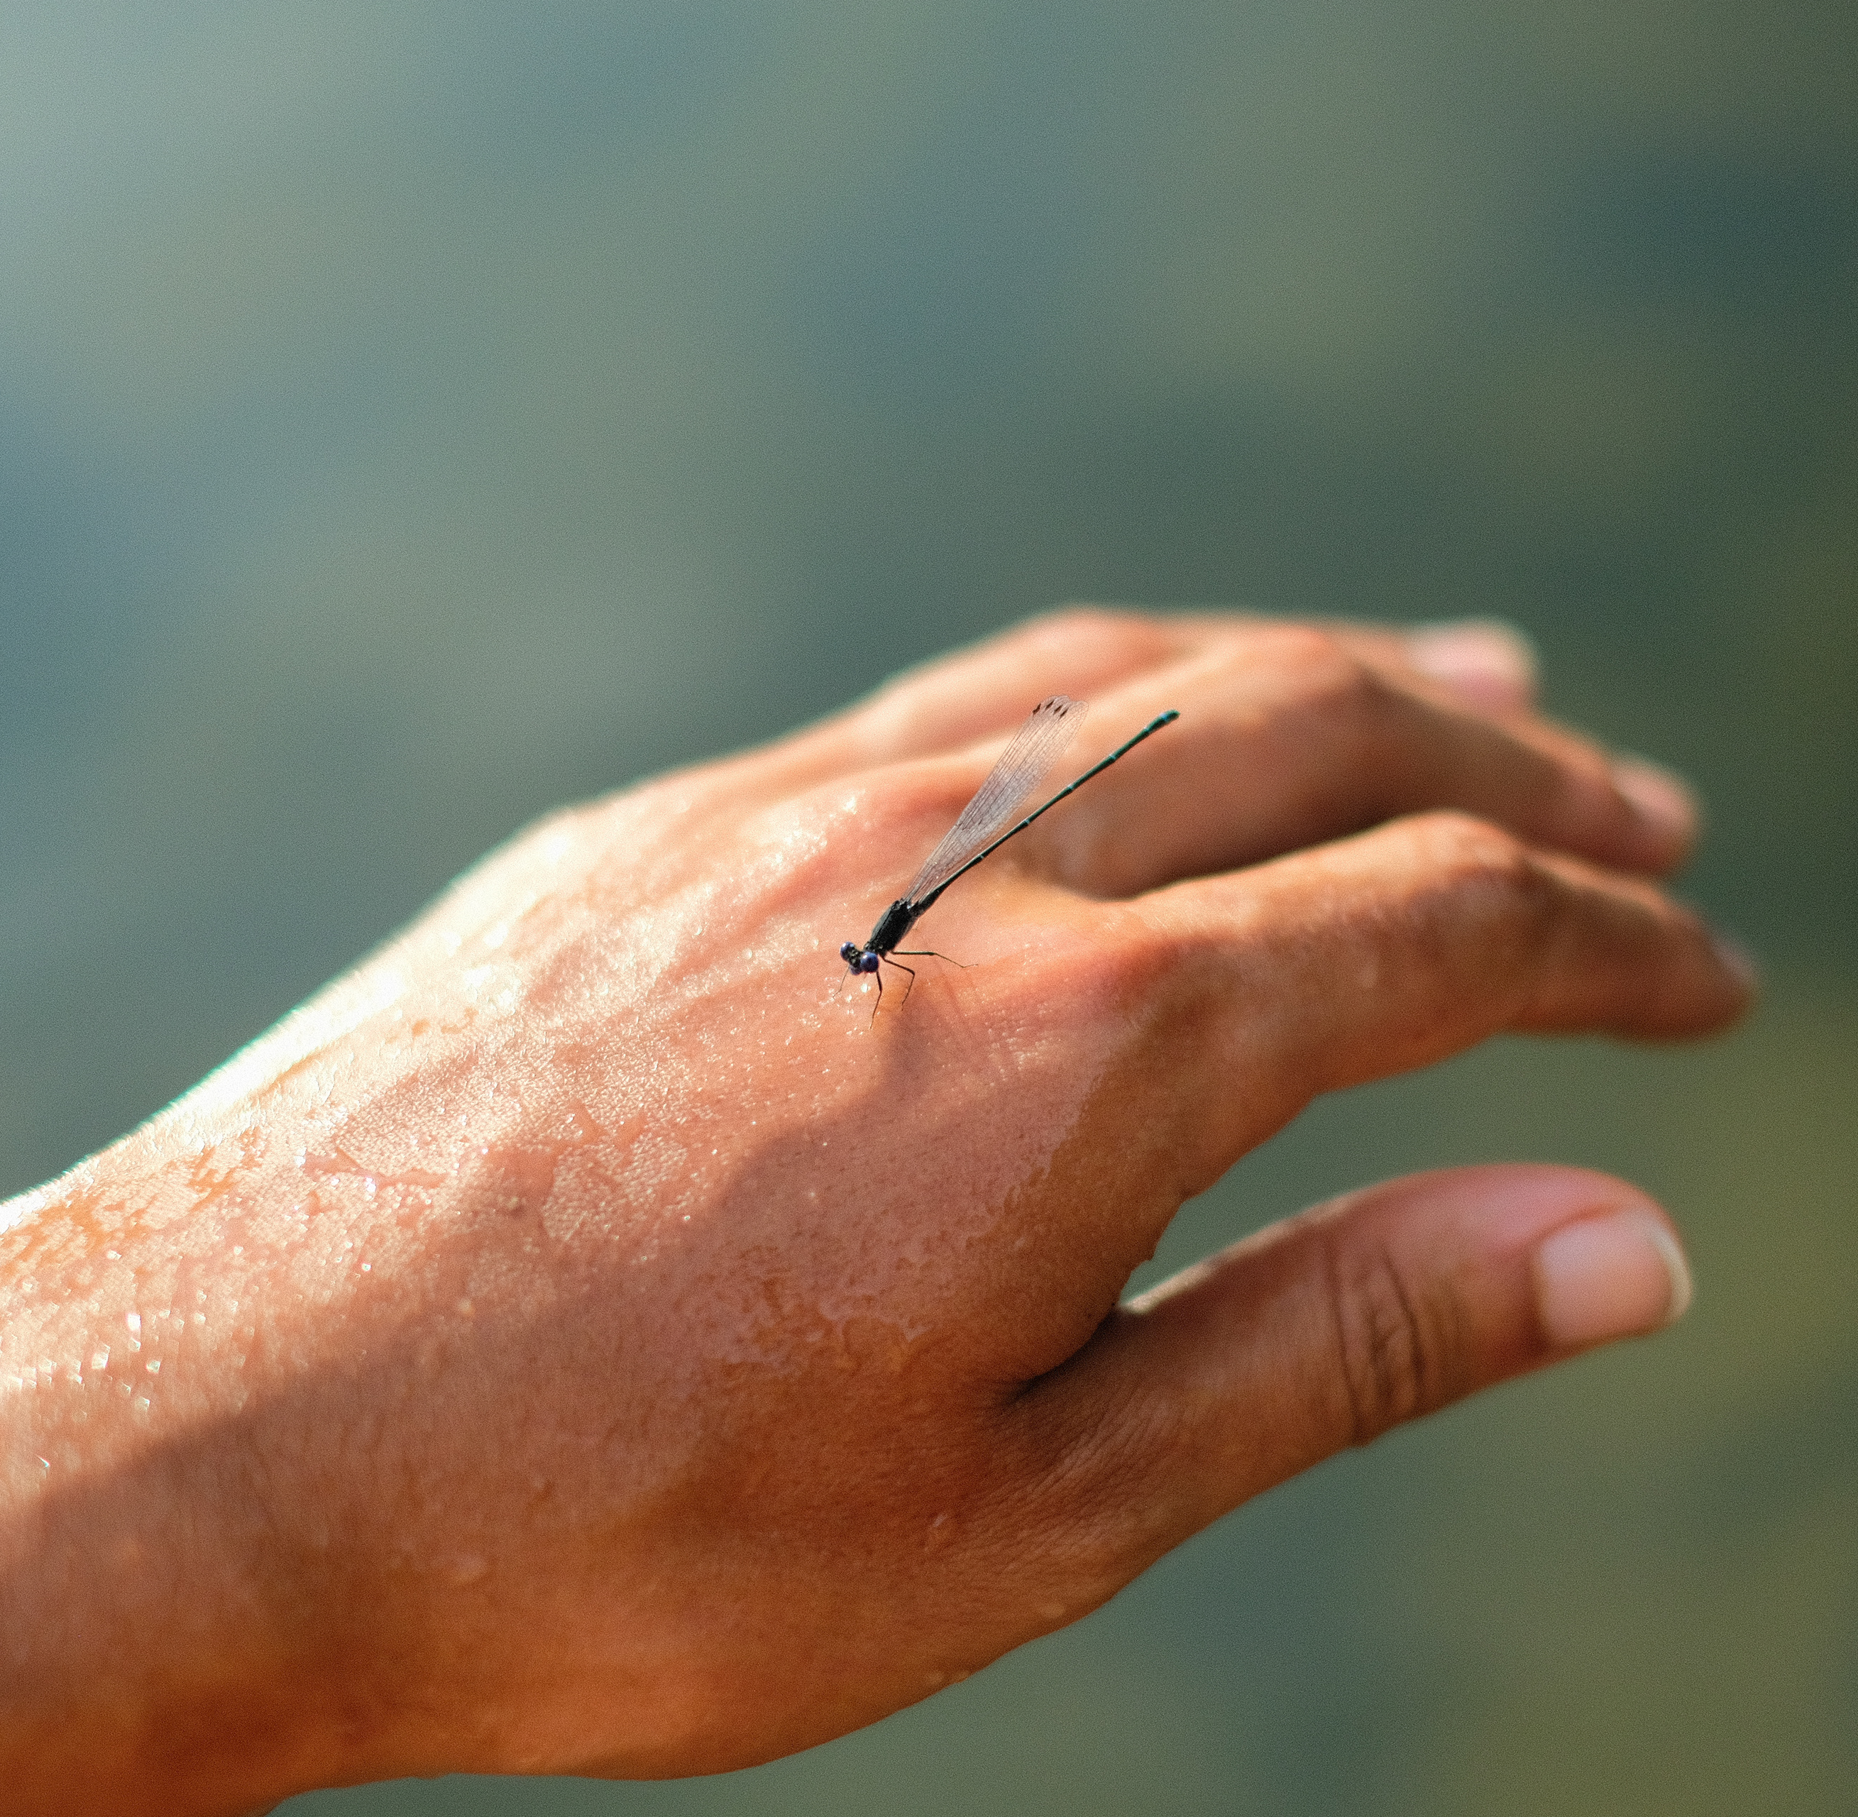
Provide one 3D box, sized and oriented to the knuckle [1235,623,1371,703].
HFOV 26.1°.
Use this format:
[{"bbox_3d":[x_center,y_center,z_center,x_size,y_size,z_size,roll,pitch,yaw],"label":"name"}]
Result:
[{"bbox_3d":[0.041,-0.027,0.440,0.014,0.008,0.016,-6,34,-26],"label":"knuckle"}]

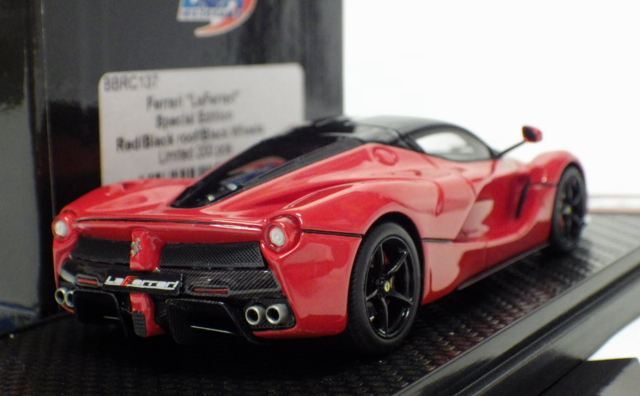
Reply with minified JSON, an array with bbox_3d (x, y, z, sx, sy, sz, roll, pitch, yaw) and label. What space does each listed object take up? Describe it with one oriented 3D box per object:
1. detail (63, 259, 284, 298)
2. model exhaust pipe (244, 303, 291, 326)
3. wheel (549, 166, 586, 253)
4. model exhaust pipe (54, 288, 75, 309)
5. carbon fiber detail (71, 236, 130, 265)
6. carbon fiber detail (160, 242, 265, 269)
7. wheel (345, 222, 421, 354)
[{"bbox_3d":[-0.020,0.010,0.133,0.036,0.004,0.004,1,10,34],"label":"detail"},{"bbox_3d":[-0.006,0.013,0.125,0.004,0.002,0.003,1,10,34],"label":"model exhaust pipe"},{"bbox_3d":[0.041,0.002,0.188,0.006,0.015,0.015,1,10,34],"label":"wheel"},{"bbox_3d":[-0.033,0.013,0.144,0.004,0.002,0.003,1,10,34],"label":"model exhaust pipe"},{"bbox_3d":[-0.027,0.007,0.138,0.014,0.003,0.002,3,11,43],"label":"carbon fiber detail"},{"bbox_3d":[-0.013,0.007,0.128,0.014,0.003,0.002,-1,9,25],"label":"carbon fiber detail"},{"bbox_3d":[0.006,0.011,0.139,0.007,0.017,0.017,1,10,34],"label":"wheel"}]

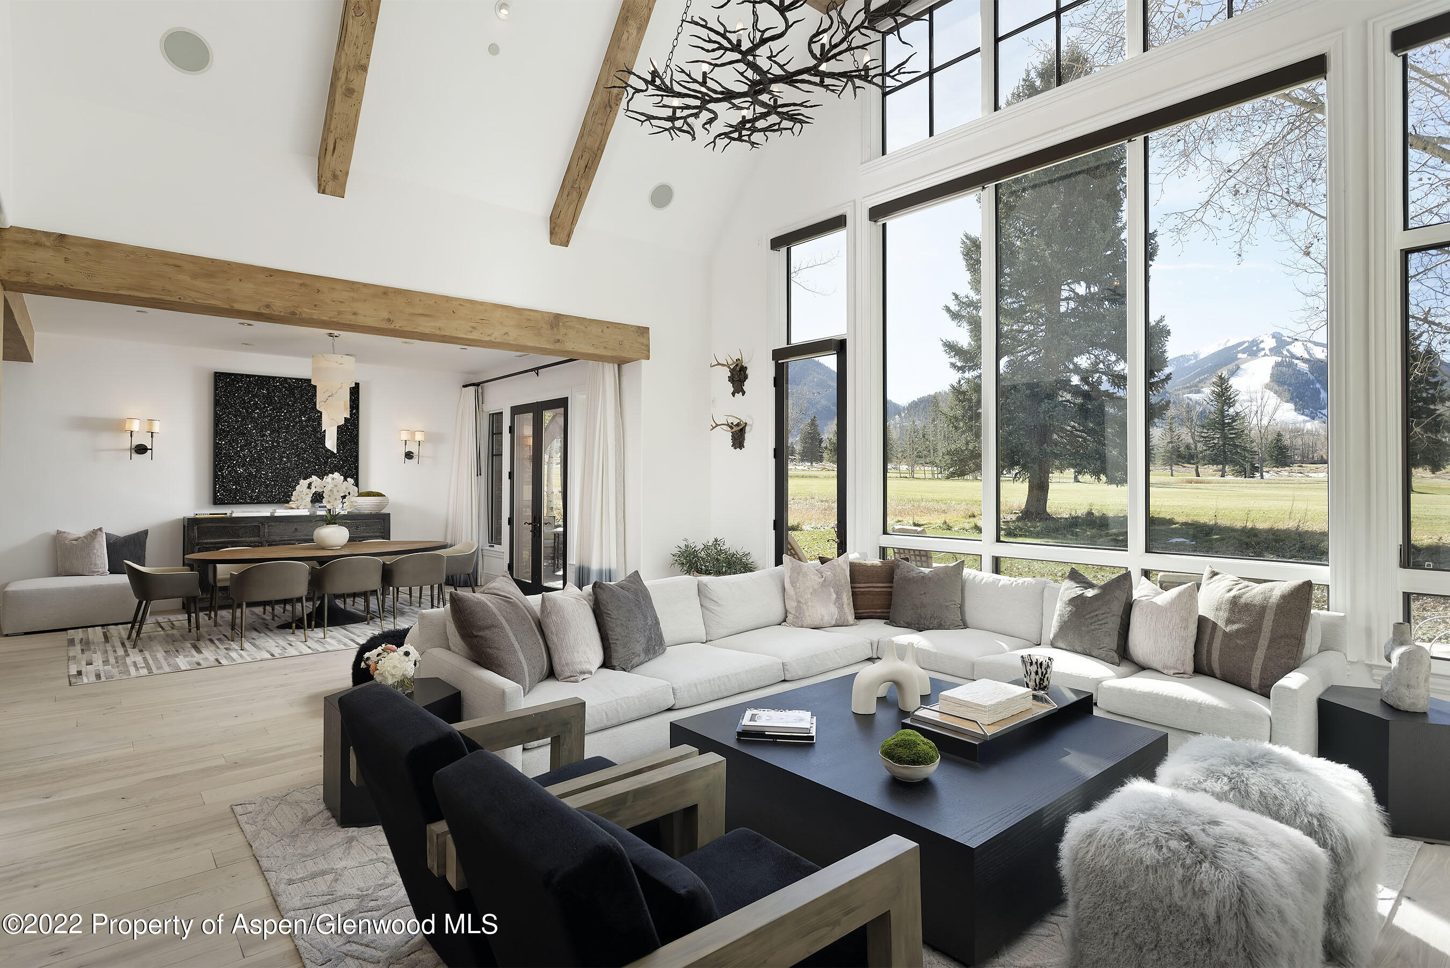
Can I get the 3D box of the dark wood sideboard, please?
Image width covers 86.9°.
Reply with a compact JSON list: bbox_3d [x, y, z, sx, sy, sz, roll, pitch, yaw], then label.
[{"bbox_3d":[-5.219,0.901,9.257,2.140,1.045,0.410,0,0,-41],"label":"dark wood sideboard"}]

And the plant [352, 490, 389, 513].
[{"bbox_3d":[-4.548,0.236,9.816,0.440,0.280,0.440,0,0,-41],"label":"plant"}]

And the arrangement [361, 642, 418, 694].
[{"bbox_3d":[-1.523,0.839,3.510,0.250,0.240,0.250,0,0,-41],"label":"arrangement"}]

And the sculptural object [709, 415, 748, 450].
[{"bbox_3d":[0.054,-0.506,7.679,0.230,0.330,0.360,0,1,-41],"label":"sculptural object"}]

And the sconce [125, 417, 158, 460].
[{"bbox_3d":[-6.355,-0.490,8.348,0.275,0.440,0.160,0,1,-41],"label":"sconce"}]

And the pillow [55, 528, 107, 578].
[{"bbox_3d":[-6.708,0.727,8.004,0.440,0.480,0.160,0,-12,-35],"label":"pillow"}]

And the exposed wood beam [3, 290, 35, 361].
[{"bbox_3d":[-6.005,-1.398,6.318,0.300,0.310,3.820,0,0,-41],"label":"exposed wood beam"}]

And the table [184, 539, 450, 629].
[{"bbox_3d":[-4.088,1.047,7.888,2.430,0.755,1.320,0,0,-41],"label":"table"}]

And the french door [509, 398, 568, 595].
[{"bbox_3d":[-2.266,0.206,9.350,0.080,2.400,1.460,0,0,-41],"label":"french door"}]

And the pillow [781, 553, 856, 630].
[{"bbox_3d":[0.673,0.765,5.450,0.500,0.510,0.170,0,-12,4],"label":"pillow"}]

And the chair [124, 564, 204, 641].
[{"bbox_3d":[-5.182,1.057,7.038,0.560,0.760,0.590,0,1,-41],"label":"chair"}]

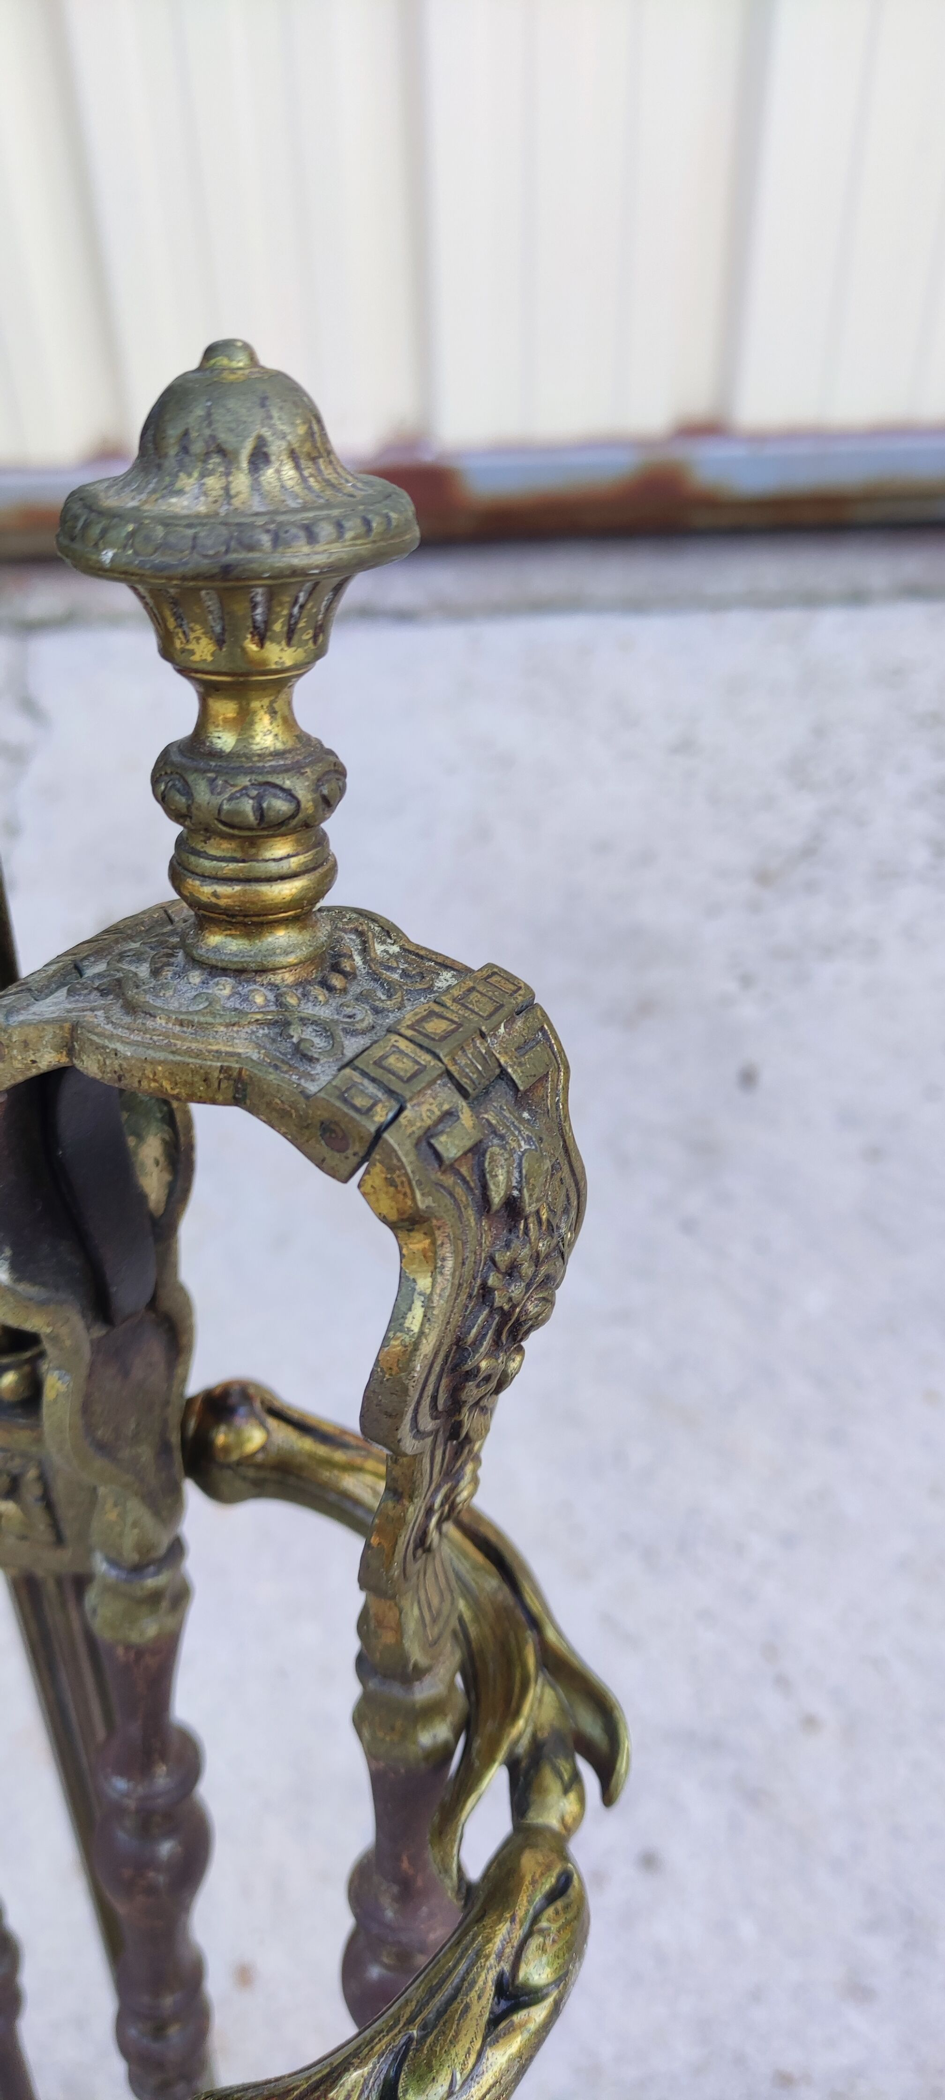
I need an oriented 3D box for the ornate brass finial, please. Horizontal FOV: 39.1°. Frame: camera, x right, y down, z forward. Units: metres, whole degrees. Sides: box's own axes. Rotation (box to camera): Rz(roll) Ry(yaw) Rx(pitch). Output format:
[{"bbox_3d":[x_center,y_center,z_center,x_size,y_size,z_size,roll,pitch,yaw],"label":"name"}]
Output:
[{"bbox_3d":[-0.035,-0.057,0.203,0.051,0.090,0.051,4,34,0],"label":"ornate brass finial"}]

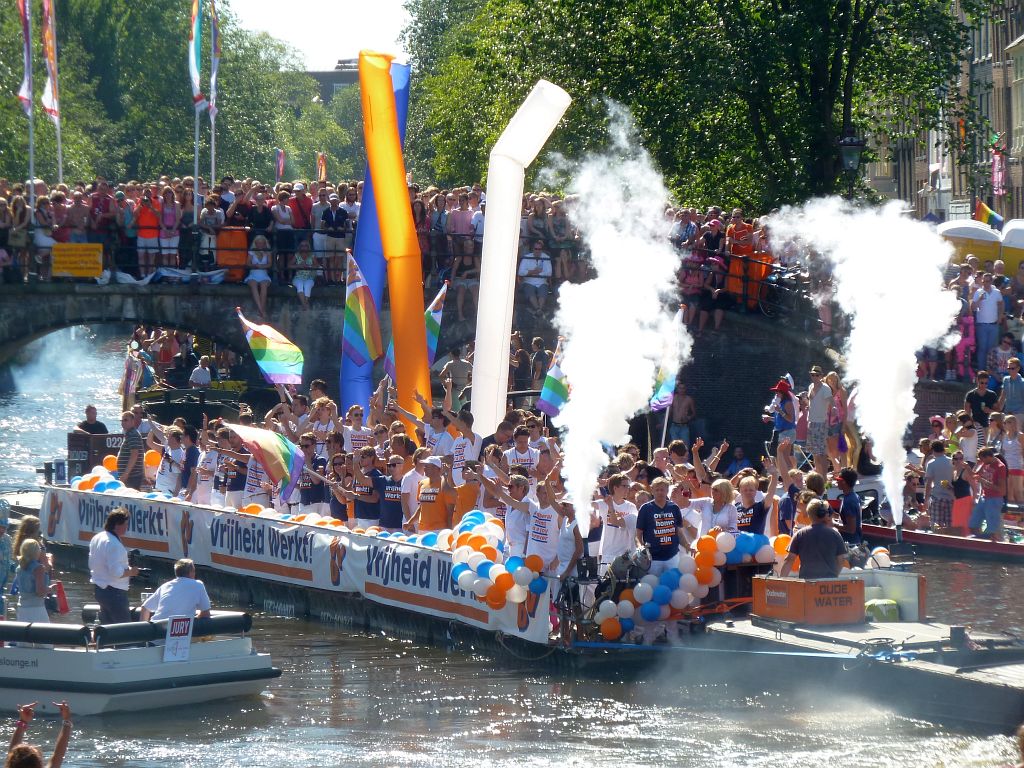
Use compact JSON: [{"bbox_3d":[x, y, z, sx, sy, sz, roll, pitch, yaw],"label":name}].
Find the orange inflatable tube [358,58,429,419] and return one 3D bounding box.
[{"bbox_3d":[-1.476,-1.438,65.106,1.000,5.800,0.700,0,2,0],"label":"orange inflatable tube"}]

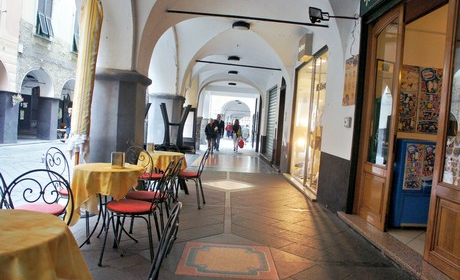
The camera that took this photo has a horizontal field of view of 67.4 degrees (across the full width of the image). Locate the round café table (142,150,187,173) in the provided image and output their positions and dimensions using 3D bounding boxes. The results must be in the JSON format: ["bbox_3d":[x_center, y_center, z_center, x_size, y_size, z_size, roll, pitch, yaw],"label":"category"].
[{"bbox_3d":[-1.113,0.577,5.529,0.710,0.745,0.710,4,2,0],"label":"round café table"}]

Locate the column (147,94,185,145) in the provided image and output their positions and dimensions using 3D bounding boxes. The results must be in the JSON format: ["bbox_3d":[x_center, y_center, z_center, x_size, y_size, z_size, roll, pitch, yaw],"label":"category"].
[{"bbox_3d":[-1.944,-0.347,10.462,1.030,2.100,1.030,3,2,0],"label":"column"}]

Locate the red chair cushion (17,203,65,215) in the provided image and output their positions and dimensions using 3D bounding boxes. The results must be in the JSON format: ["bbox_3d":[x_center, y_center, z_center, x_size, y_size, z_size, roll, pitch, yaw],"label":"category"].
[{"bbox_3d":[-1.570,0.585,2.848,0.400,0.050,0.400,5,2,9],"label":"red chair cushion"}]

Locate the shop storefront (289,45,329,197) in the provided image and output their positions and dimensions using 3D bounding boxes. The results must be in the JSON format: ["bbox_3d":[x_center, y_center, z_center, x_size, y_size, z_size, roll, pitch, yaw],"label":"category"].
[{"bbox_3d":[1.592,-0.352,7.589,0.250,2.700,3.000,3,2,-1],"label":"shop storefront"}]

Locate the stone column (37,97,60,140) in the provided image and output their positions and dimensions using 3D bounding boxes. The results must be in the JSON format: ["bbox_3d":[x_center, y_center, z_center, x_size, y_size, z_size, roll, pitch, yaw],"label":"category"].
[{"bbox_3d":[-9.532,-1.082,18.002,0.950,2.160,0.950,3,2,0],"label":"stone column"}]

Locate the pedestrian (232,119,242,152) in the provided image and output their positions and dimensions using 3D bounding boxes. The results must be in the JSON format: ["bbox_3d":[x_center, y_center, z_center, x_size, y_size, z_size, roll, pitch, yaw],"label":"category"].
[{"bbox_3d":[0.385,-0.223,17.000,0.500,1.630,0.350,3,2,0],"label":"pedestrian"}]

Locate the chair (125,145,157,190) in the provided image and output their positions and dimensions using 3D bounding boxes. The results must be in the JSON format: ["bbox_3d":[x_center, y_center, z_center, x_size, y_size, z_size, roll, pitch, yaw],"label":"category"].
[{"bbox_3d":[-1.181,0.518,4.775,0.430,0.880,0.500,4,2,16],"label":"chair"}]

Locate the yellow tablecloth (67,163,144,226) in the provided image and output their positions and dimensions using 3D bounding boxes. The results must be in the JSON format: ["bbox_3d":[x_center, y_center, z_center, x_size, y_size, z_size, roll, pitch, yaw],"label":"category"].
[{"bbox_3d":[-1.190,0.540,3.356,0.740,0.520,0.740,4,2,0],"label":"yellow tablecloth"}]

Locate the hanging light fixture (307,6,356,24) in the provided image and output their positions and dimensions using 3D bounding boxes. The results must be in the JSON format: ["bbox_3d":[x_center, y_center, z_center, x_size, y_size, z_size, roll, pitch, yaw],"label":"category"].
[{"bbox_3d":[1.446,-1.766,4.850,0.660,0.240,0.220,3,2,-8],"label":"hanging light fixture"}]

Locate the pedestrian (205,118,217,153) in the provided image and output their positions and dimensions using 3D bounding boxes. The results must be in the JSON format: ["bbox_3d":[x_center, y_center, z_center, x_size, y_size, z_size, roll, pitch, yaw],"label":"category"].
[{"bbox_3d":[-0.885,-0.223,15.805,0.550,1.600,0.420,4,2,-3],"label":"pedestrian"}]

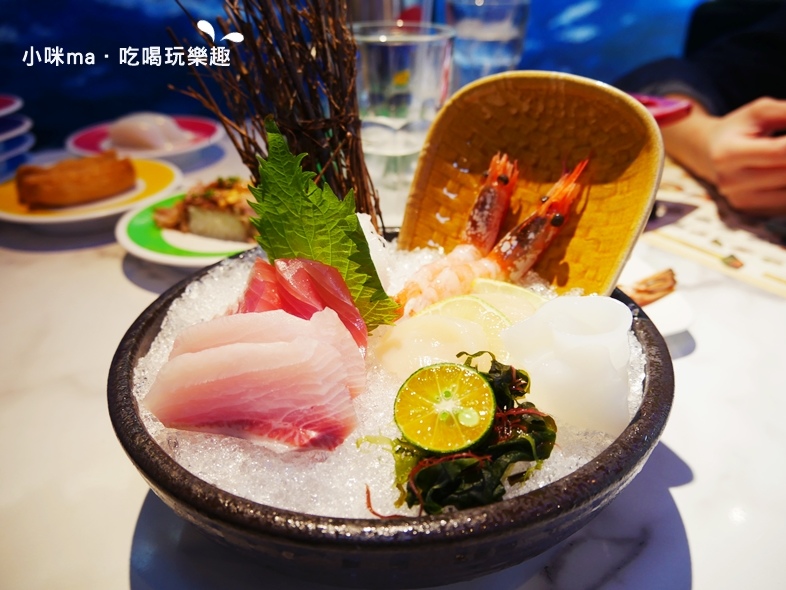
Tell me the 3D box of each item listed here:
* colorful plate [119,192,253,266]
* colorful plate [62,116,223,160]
[{"bbox_3d":[-0.118,-0.044,0.459,0.150,0.024,0.150,0,30,0],"label":"colorful plate"},{"bbox_3d":[-0.242,-0.148,0.637,0.150,0.024,0.150,0,30,0],"label":"colorful plate"}]

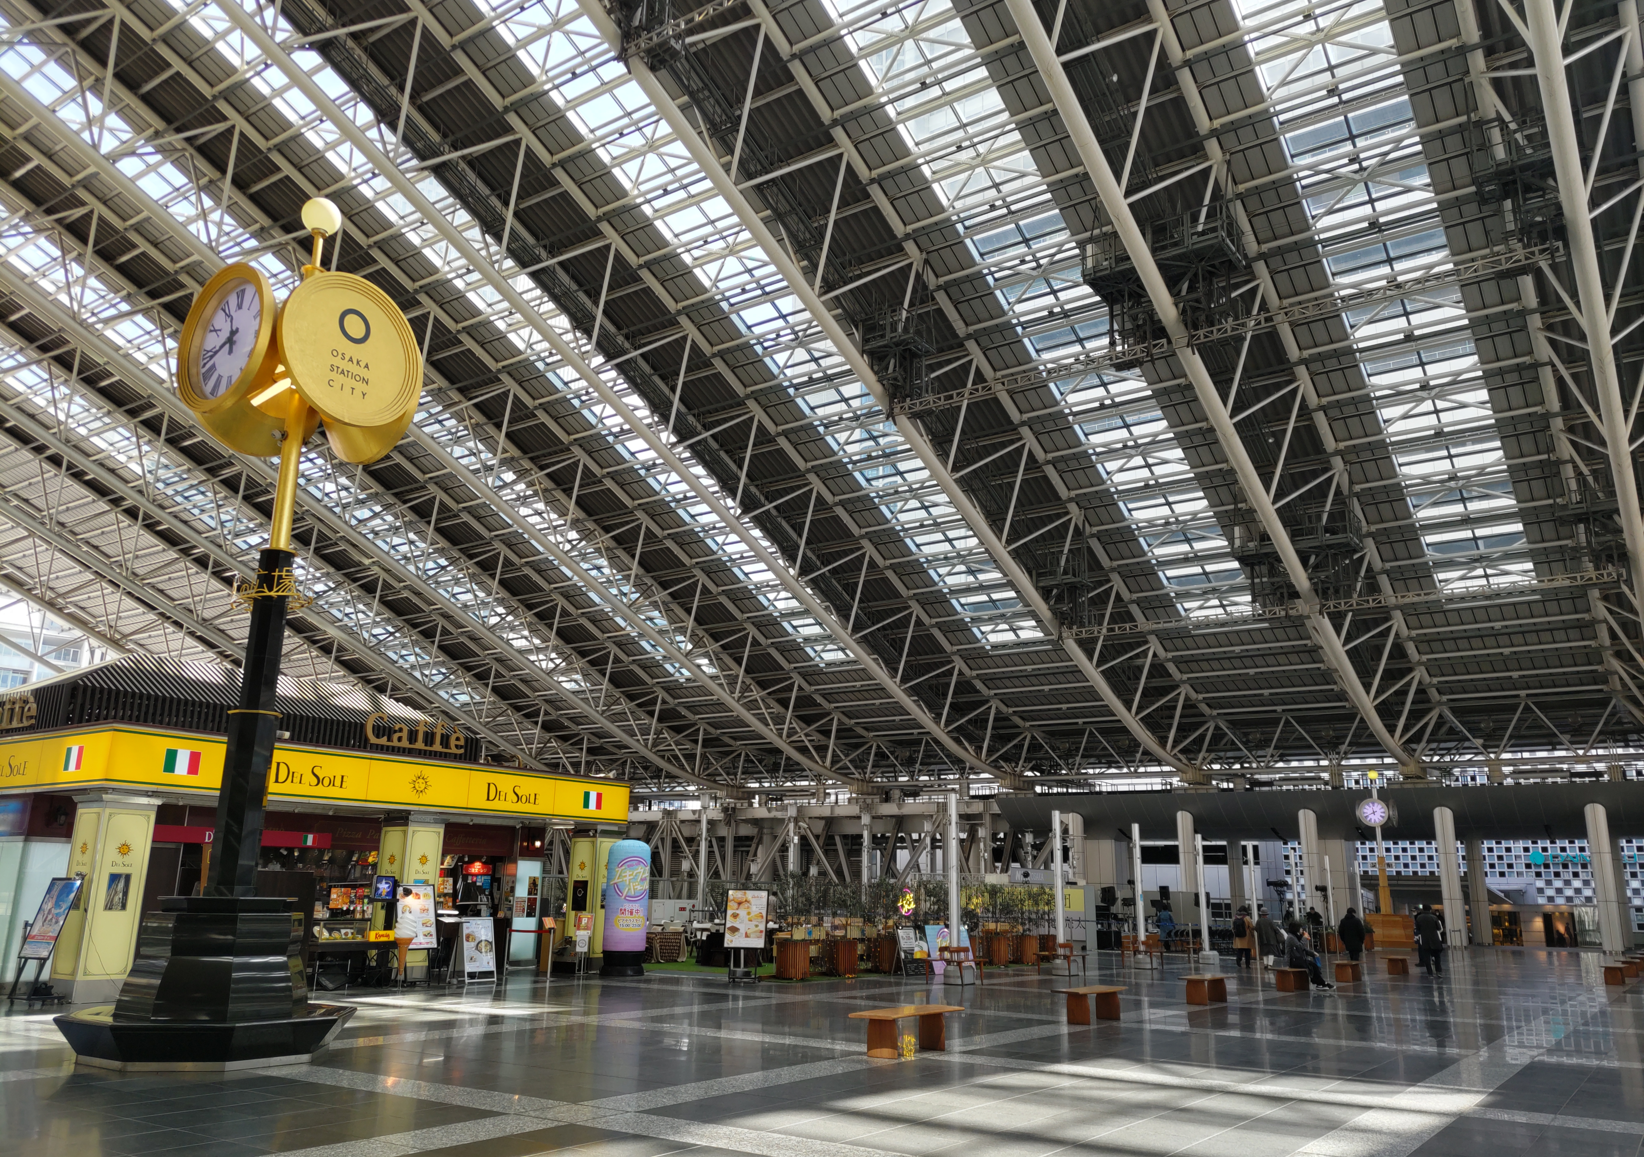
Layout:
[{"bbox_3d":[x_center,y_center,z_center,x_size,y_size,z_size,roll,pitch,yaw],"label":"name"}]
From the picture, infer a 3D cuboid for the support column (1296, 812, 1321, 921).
[{"bbox_3d":[21.477,13.086,54.195,0.740,5.720,0.740,-9,-18,34],"label":"support column"}]

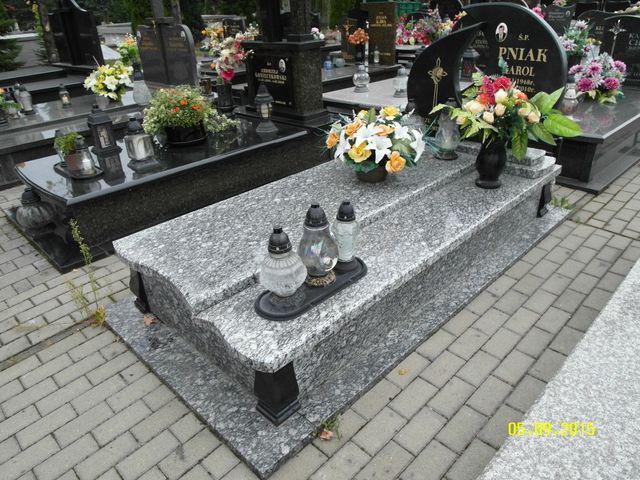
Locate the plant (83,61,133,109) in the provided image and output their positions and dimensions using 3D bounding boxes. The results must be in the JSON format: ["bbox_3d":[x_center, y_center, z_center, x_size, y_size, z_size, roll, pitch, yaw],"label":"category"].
[{"bbox_3d":[-2.330,-1.735,4.907,0.460,0.360,0.440,-2,29,2],"label":"plant"}]

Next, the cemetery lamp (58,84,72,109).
[{"bbox_3d":[-2.628,-1.508,4.603,0.105,0.230,0.105,-27,38,-37],"label":"cemetery lamp"}]

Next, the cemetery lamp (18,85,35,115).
[{"bbox_3d":[-3.043,-1.440,4.559,0.140,0.258,0.140,-27,37,-36],"label":"cemetery lamp"}]

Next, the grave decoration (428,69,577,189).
[{"bbox_3d":[0.976,-0.574,2.405,0.760,0.620,0.460,18,35,32],"label":"grave decoration"}]

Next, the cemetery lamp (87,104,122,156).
[{"bbox_3d":[-1.644,-0.837,3.334,0.155,0.345,0.155,-27,37,-36],"label":"cemetery lamp"}]

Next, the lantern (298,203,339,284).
[{"bbox_3d":[-0.005,0.020,1.688,0.150,0.338,0.150,-2,29,1],"label":"lantern"}]

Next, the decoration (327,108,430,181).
[{"bbox_3d":[0.306,-0.531,2.524,0.540,0.380,0.500,8,31,19],"label":"decoration"}]

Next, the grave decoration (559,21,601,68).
[{"bbox_3d":[2.887,-2.119,4.956,0.380,0.560,0.400,-27,38,-37],"label":"grave decoration"}]

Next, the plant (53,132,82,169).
[{"bbox_3d":[-1.696,-0.600,2.991,0.190,0.235,0.190,-27,38,-37],"label":"plant"}]

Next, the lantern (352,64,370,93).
[{"bbox_3d":[0.447,-1.753,4.793,0.180,0.268,0.180,-2,29,1],"label":"lantern"}]

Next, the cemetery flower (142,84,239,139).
[{"bbox_3d":[-1.063,-1.016,3.550,0.640,0.390,0.450,-27,37,-36],"label":"cemetery flower"}]

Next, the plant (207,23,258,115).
[{"bbox_3d":[-0.790,-1.596,4.121,0.420,0.740,0.460,-27,38,-37],"label":"plant"}]

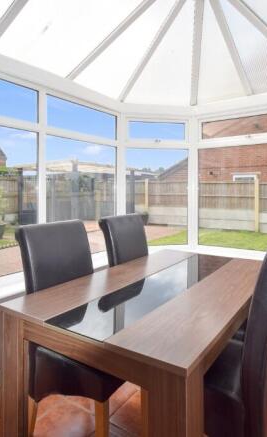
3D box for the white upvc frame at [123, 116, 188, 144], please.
[{"bbox_3d":[0.250,-1.000,3.080,0.750,0.325,0.070,-1,4,-10],"label":"white upvc frame"}]

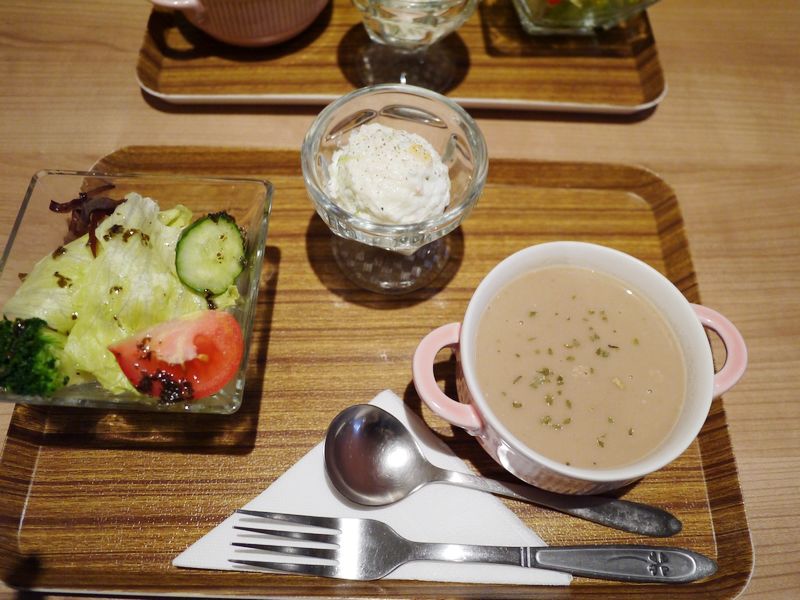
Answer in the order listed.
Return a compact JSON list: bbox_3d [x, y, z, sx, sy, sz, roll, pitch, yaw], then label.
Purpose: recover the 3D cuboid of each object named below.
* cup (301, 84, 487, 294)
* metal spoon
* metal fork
[{"bbox_3d":[-0.003,-0.048,0.315,0.082,0.072,0.082,1,65,-2],"label":"cup"},{"bbox_3d":[0.046,0.081,0.283,0.161,0.020,0.044,12,65,3],"label":"metal spoon"},{"bbox_3d":[0.033,0.106,0.272,0.207,0.019,0.025,4,65,0],"label":"metal fork"}]

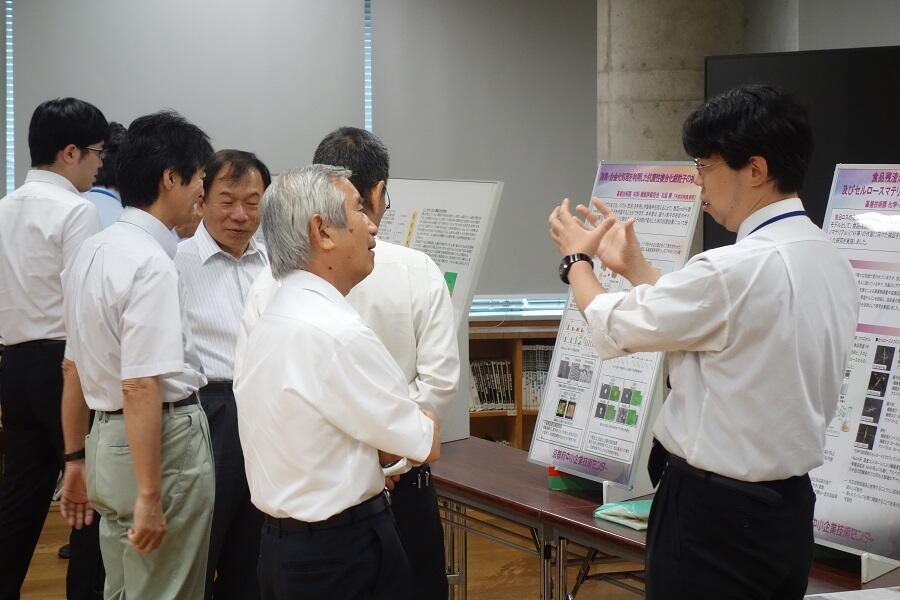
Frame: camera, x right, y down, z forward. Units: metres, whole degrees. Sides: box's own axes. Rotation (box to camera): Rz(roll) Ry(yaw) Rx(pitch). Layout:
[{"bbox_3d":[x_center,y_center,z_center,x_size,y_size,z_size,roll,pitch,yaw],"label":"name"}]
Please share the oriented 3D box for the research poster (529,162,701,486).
[{"bbox_3d":[0.438,0.063,6.556,0.231,0.857,0.611,-1,4,-23],"label":"research poster"}]

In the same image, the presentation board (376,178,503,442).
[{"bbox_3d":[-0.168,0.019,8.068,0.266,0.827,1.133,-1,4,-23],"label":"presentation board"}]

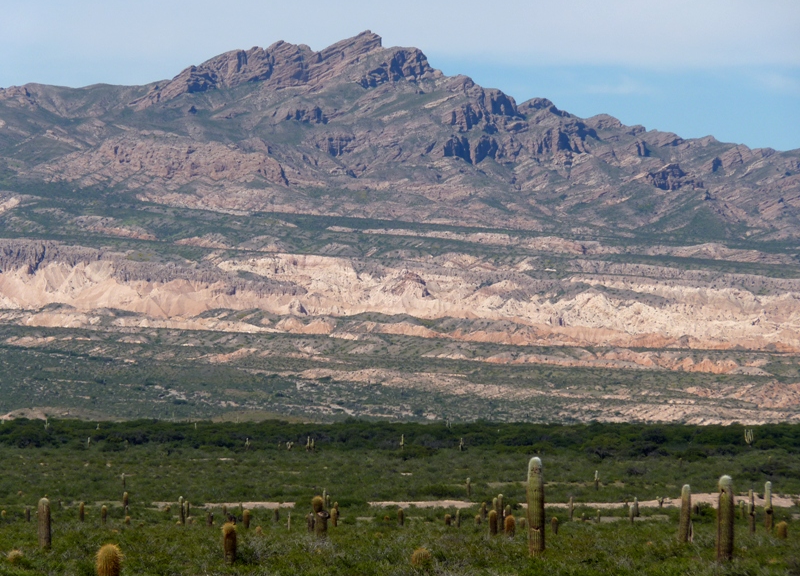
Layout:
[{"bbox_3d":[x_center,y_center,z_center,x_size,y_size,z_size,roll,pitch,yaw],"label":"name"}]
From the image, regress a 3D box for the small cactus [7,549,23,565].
[{"bbox_3d":[-10.689,7.503,188.000,0.420,0.514,0.420,0,-2,0],"label":"small cactus"}]

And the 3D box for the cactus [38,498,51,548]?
[{"bbox_3d":[-12.061,8.042,230.000,0.418,1.817,0.418,0,-1,0],"label":"cactus"}]

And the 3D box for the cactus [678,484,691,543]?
[{"bbox_3d":[11.066,8.770,262.000,0.368,2.310,0.368,0,-1,0],"label":"cactus"}]

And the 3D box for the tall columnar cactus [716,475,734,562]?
[{"bbox_3d":[9.537,6.781,198.000,0.453,2.608,0.453,0,-1,0],"label":"tall columnar cactus"}]

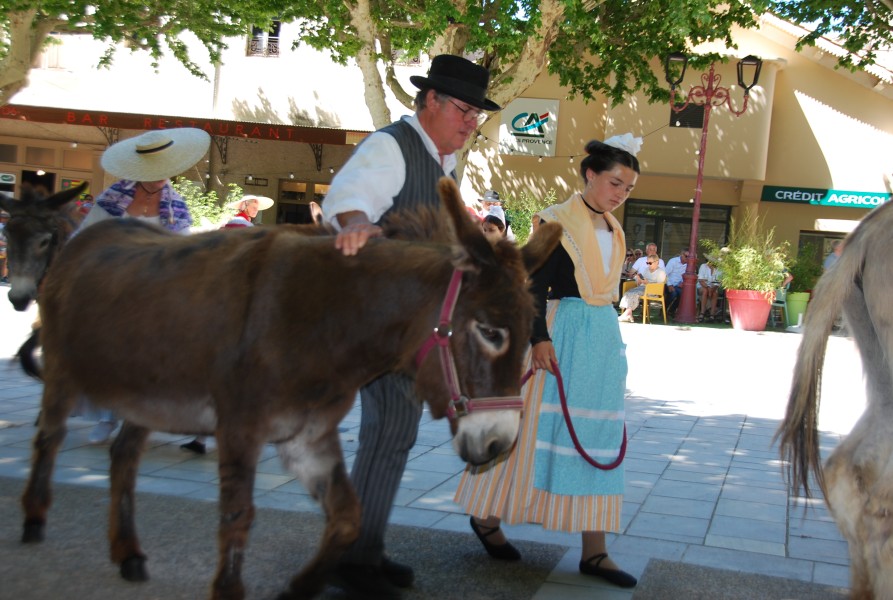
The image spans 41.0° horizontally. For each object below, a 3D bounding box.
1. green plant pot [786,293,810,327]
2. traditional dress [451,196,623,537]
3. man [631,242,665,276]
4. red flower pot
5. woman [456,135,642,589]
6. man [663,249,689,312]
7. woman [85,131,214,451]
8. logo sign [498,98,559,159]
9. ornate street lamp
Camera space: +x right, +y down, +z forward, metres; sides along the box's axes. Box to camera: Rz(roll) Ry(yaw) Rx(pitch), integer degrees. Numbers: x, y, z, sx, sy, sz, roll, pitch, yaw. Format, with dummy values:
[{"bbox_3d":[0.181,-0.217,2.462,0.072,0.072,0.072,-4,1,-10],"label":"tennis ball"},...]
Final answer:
[{"bbox_3d":[7.008,0.189,23.737,0.470,0.630,0.470,4,3,0],"label":"green plant pot"},{"bbox_3d":[0.437,0.190,4.532,0.580,1.260,0.500,7,4,42],"label":"traditional dress"},{"bbox_3d":[3.777,-0.330,22.334,0.600,1.340,0.780,5,3,12],"label":"man"},{"bbox_3d":[5.284,0.181,20.836,0.840,0.690,0.840,4,3,0],"label":"red flower pot"},{"bbox_3d":[0.436,0.200,4.522,0.660,1.640,0.520,7,4,42],"label":"woman"},{"bbox_3d":[4.414,-0.295,22.730,0.780,1.320,0.520,7,4,41],"label":"man"},{"bbox_3d":[-1.605,-0.061,6.367,0.660,1.680,0.520,4,3,-6],"label":"woman"},{"bbox_3d":[1.752,-3.664,25.500,1.220,1.220,0.060,5,3,16],"label":"logo sign"},{"bbox_3d":[4.645,-2.056,22.056,1.750,4.900,0.460,4,3,-2],"label":"ornate street lamp"}]

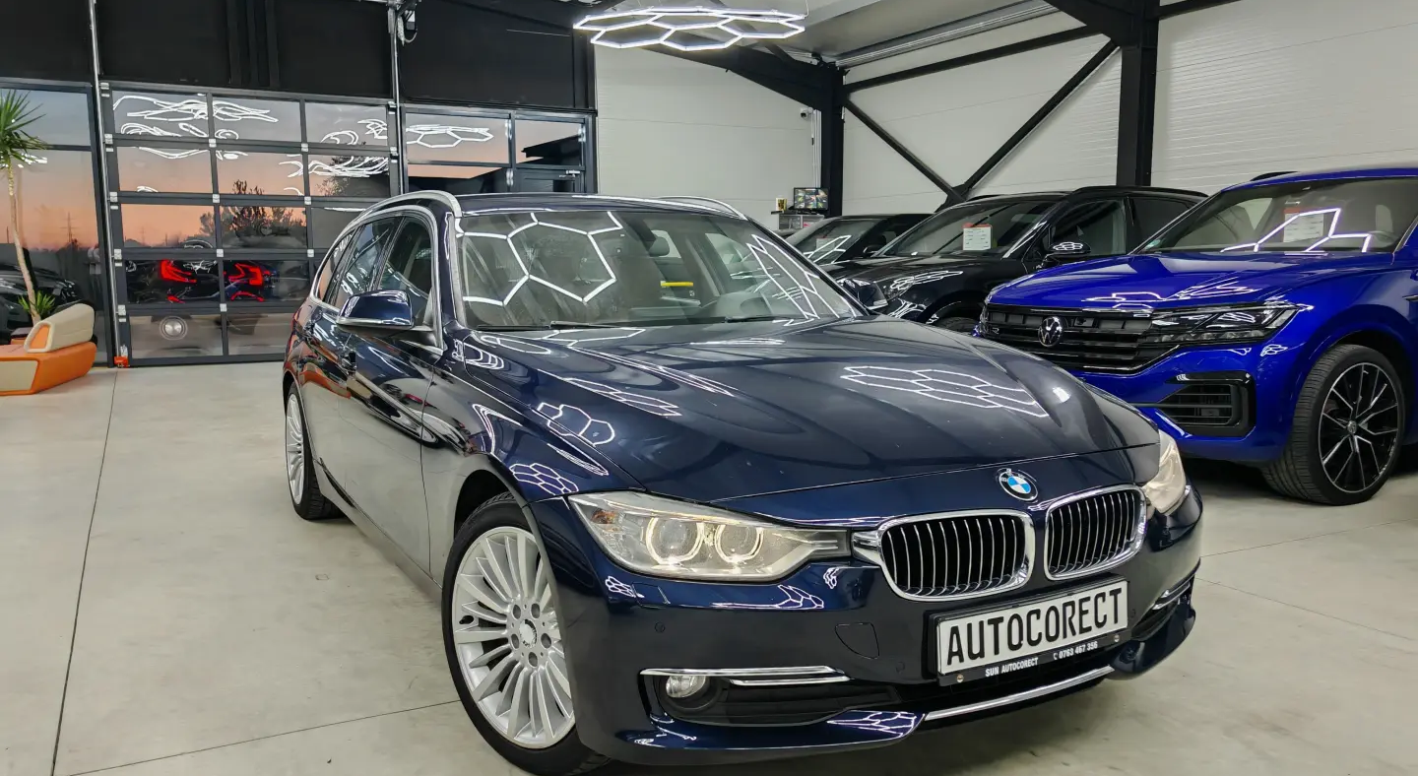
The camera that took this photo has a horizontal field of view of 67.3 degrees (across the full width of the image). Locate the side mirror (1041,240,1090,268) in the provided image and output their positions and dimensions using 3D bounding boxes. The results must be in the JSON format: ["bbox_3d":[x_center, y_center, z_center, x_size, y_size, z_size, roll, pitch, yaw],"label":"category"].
[{"bbox_3d":[2.391,-0.887,7.106,0.180,0.190,0.280,-4,8,-26],"label":"side mirror"}]

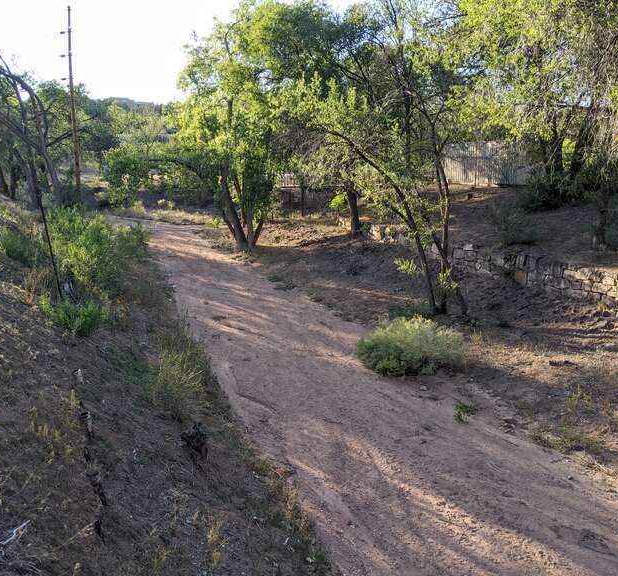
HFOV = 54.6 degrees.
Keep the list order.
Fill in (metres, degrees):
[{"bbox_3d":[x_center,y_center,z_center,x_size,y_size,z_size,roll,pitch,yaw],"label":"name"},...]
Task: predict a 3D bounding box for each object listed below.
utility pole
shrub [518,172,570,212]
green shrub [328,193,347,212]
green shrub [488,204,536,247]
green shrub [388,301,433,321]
[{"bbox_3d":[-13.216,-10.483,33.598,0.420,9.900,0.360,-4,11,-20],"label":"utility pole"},{"bbox_3d":[7.739,-3.158,19.600,1.600,1.350,1.500,4,11,21],"label":"shrub"},{"bbox_3d":[1.453,-4.162,29.500,0.950,1.000,0.900,1,11,3],"label":"green shrub"},{"bbox_3d":[5.003,-1.544,14.800,1.100,1.000,1.050,4,11,18],"label":"green shrub"},{"bbox_3d":[2.047,0.499,12.200,0.880,0.520,0.750,2,11,10],"label":"green shrub"}]

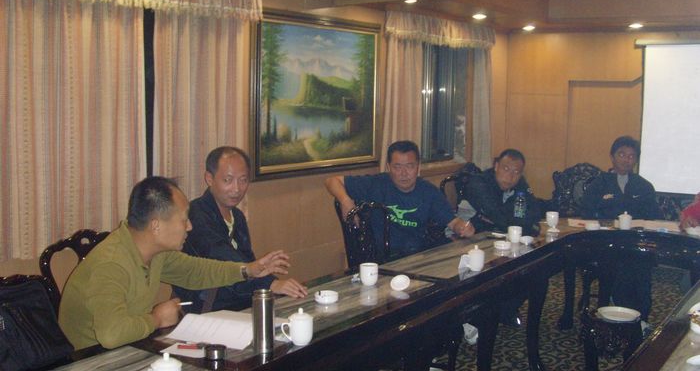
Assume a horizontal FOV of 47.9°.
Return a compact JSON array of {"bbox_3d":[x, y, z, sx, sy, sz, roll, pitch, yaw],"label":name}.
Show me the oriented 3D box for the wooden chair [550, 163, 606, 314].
[{"bbox_3d":[1.625,0.400,5.543,0.465,1.081,0.525,3,7,23],"label":"wooden chair"}]

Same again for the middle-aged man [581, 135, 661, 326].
[{"bbox_3d":[1.773,0.330,5.181,0.525,1.293,0.667,3,7,22],"label":"middle-aged man"}]

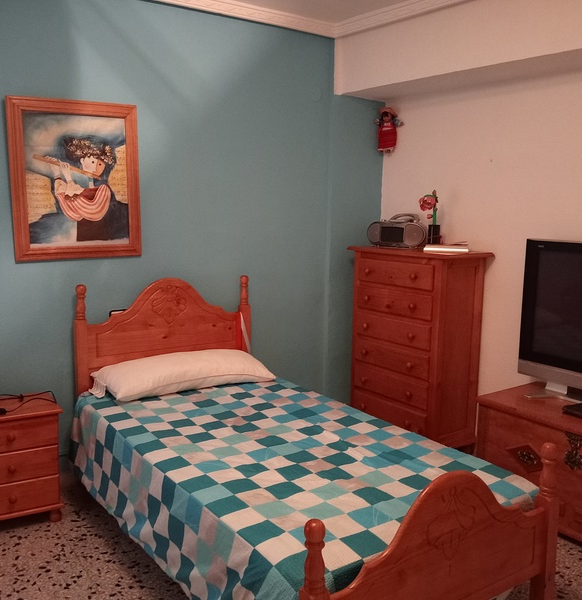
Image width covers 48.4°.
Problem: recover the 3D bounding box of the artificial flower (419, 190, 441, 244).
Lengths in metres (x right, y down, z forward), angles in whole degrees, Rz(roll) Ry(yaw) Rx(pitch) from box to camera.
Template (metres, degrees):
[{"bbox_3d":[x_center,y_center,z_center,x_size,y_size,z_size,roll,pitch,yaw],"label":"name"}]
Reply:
[{"bbox_3d":[0.839,-0.471,3.849,0.121,0.334,0.114,6,10,33],"label":"artificial flower"}]

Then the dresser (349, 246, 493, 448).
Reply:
[{"bbox_3d":[0.756,0.282,4.008,0.383,1.179,0.795,-5,10,-36],"label":"dresser"}]

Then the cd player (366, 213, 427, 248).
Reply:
[{"bbox_3d":[0.666,-0.432,4.046,0.355,0.216,0.170,6,10,33],"label":"cd player"}]

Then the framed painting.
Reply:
[{"bbox_3d":[-1.047,-0.581,3.205,0.642,0.774,0.028,-5,10,-36],"label":"framed painting"}]

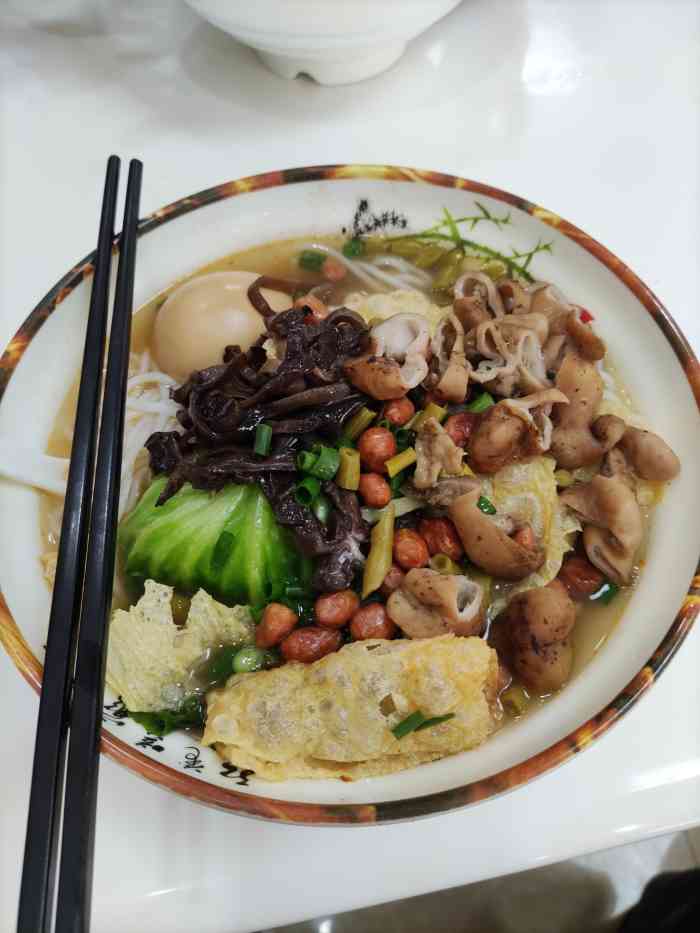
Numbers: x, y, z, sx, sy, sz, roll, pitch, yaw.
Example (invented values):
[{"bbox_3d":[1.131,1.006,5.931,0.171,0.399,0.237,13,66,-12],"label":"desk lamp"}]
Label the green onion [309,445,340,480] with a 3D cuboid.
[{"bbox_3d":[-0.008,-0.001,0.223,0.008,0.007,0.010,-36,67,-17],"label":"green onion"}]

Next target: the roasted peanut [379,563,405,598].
[{"bbox_3d":[0.013,0.035,0.210,0.009,0.009,0.013,24,65,14],"label":"roasted peanut"}]

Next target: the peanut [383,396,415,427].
[{"bbox_3d":[0.017,-0.019,0.235,0.010,0.010,0.013,19,64,11],"label":"peanut"}]

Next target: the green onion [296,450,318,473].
[{"bbox_3d":[-0.014,-0.002,0.225,0.007,0.006,0.007,17,63,10],"label":"green onion"}]

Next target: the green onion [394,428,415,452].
[{"bbox_3d":[0.018,-0.009,0.224,0.006,0.006,0.008,9,62,5],"label":"green onion"}]

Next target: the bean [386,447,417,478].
[{"bbox_3d":[0.017,-0.001,0.222,0.011,0.005,0.005,-28,65,-13],"label":"bean"}]

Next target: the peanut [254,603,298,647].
[{"bbox_3d":[-0.022,0.048,0.204,0.009,0.009,0.014,36,68,18],"label":"peanut"}]

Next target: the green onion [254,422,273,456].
[{"bbox_3d":[-0.027,-0.009,0.213,0.005,0.005,0.011,2,61,1],"label":"green onion"}]

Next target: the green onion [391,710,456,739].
[{"bbox_3d":[0.020,0.069,0.180,0.018,0.004,0.006,-17,63,-8],"label":"green onion"}]

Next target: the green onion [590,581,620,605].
[{"bbox_3d":[0.081,0.040,0.214,0.009,0.005,0.006,-25,64,-12],"label":"green onion"}]

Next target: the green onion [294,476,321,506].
[{"bbox_3d":[-0.013,0.008,0.211,0.006,0.006,0.009,6,28,12],"label":"green onion"}]

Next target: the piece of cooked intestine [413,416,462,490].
[{"bbox_3d":[0.027,-0.004,0.208,0.015,0.010,0.021,-5,62,-1],"label":"piece of cooked intestine"}]

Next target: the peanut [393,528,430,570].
[{"bbox_3d":[0.019,0.025,0.204,0.011,0.010,0.013,-19,63,-10],"label":"peanut"}]

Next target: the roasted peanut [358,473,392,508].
[{"bbox_3d":[0.008,0.008,0.211,0.010,0.010,0.012,-24,64,-12],"label":"roasted peanut"}]

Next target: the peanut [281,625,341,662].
[{"bbox_3d":[-0.012,0.052,0.197,0.018,0.010,0.010,-11,62,-6],"label":"peanut"}]

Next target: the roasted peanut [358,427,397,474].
[{"bbox_3d":[0.009,-0.005,0.226,0.011,0.011,0.015,-3,62,0],"label":"roasted peanut"}]

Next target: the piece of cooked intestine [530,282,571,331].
[{"bbox_3d":[0.072,-0.056,0.241,0.015,0.012,0.017,-23,64,-10],"label":"piece of cooked intestine"}]

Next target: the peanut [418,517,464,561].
[{"bbox_3d":[0.028,0.022,0.208,0.011,0.011,0.016,-35,67,-17],"label":"peanut"}]

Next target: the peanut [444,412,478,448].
[{"bbox_3d":[0.037,-0.012,0.223,0.014,0.012,0.012,21,64,11],"label":"peanut"}]

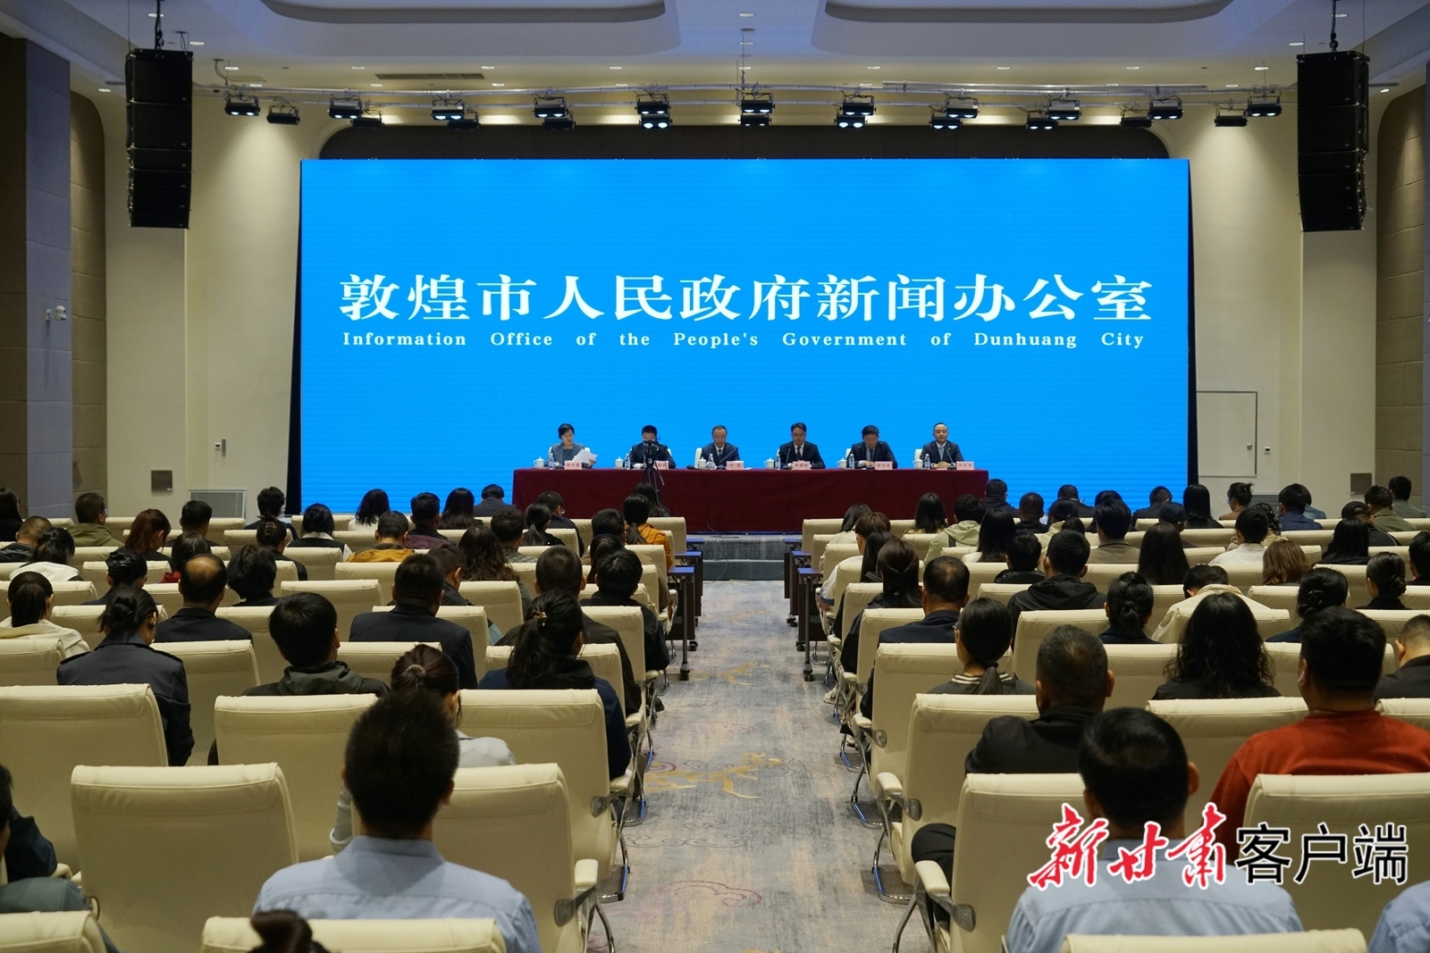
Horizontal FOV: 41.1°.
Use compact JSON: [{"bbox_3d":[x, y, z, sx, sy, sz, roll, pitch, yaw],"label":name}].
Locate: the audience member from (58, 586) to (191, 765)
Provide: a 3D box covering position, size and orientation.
[{"bbox_3d":[-1.941,0.970,6.420,0.490,1.220,0.750,0,1,2],"label":"audience member"}]

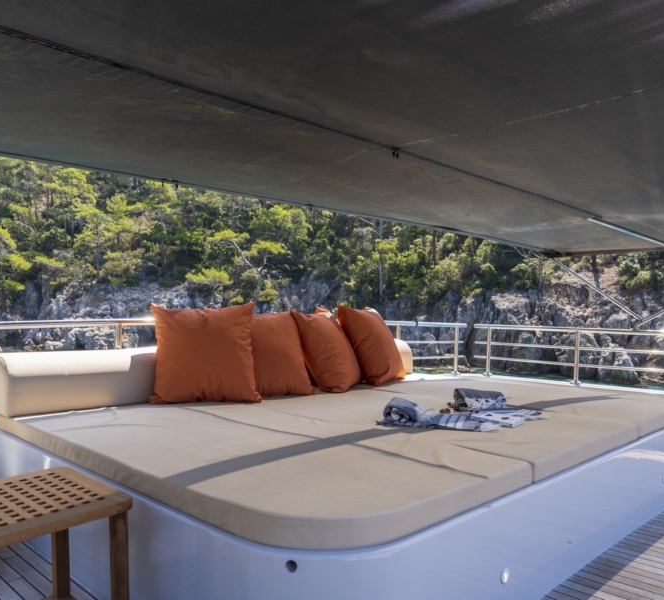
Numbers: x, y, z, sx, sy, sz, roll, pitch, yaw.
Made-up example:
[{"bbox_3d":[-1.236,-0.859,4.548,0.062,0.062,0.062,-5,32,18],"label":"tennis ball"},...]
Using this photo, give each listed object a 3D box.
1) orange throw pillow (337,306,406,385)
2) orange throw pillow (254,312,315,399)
[{"bbox_3d":[0.276,0.299,4.090,0.200,0.550,0.550,-30,-12,22],"label":"orange throw pillow"},{"bbox_3d":[-0.412,0.303,3.480,0.550,0.550,0.200,0,-29,-33],"label":"orange throw pillow"}]

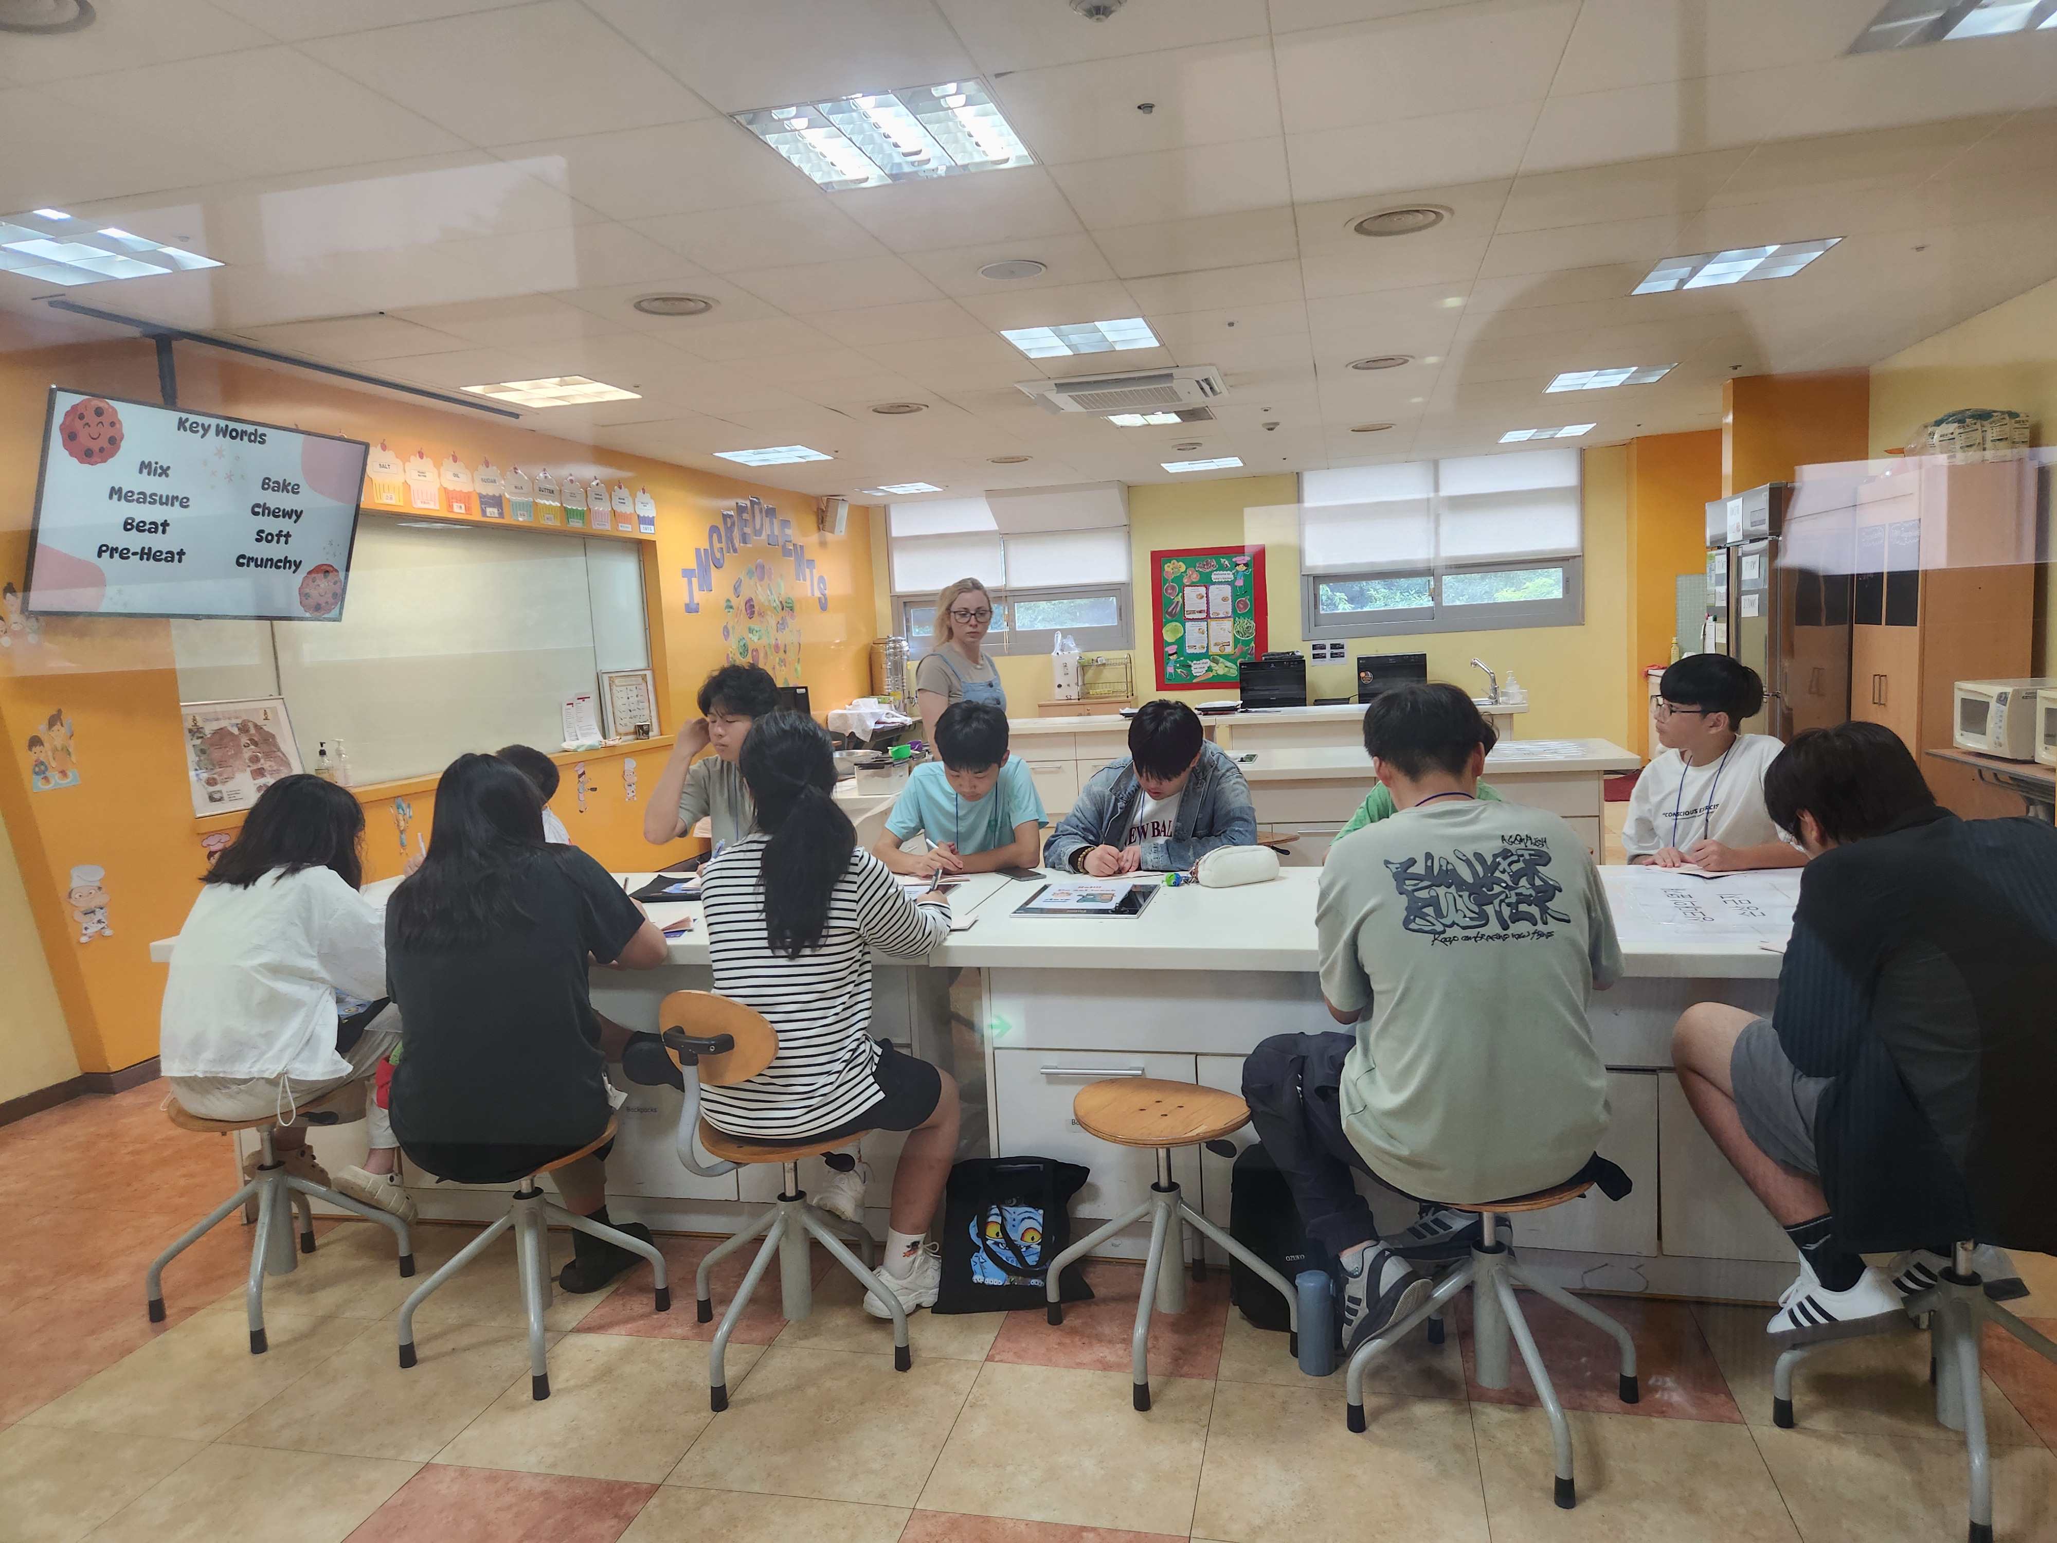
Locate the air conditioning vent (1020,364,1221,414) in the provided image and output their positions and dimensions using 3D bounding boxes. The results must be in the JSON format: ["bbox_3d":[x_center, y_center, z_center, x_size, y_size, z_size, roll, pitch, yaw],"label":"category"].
[{"bbox_3d":[0.506,-1.898,6.834,0.950,0.080,0.950,-2,6,13],"label":"air conditioning vent"}]

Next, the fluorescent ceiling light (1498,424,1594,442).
[{"bbox_3d":[3.631,-2.384,9.562,0.600,0.060,0.600,-2,6,13],"label":"fluorescent ceiling light"}]

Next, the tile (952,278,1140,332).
[{"bbox_3d":[0.087,-1.706,4.998,0.600,0.015,0.600,-2,6,13],"label":"tile"}]

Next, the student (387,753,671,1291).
[{"bbox_3d":[-1.011,0.563,2.882,0.550,1.210,0.640,0,7,26],"label":"student"}]

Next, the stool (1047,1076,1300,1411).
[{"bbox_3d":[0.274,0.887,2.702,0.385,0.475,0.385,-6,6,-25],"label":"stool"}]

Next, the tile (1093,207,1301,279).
[{"bbox_3d":[0.539,-1.656,4.281,0.600,0.020,0.600,-2,6,13],"label":"tile"}]

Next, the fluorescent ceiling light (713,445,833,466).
[{"bbox_3d":[-1.573,-1.965,8.435,0.600,0.060,0.600,-2,6,13],"label":"fluorescent ceiling light"}]

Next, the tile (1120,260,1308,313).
[{"bbox_3d":[0.675,-1.722,4.861,0.600,0.020,0.600,-2,6,13],"label":"tile"}]

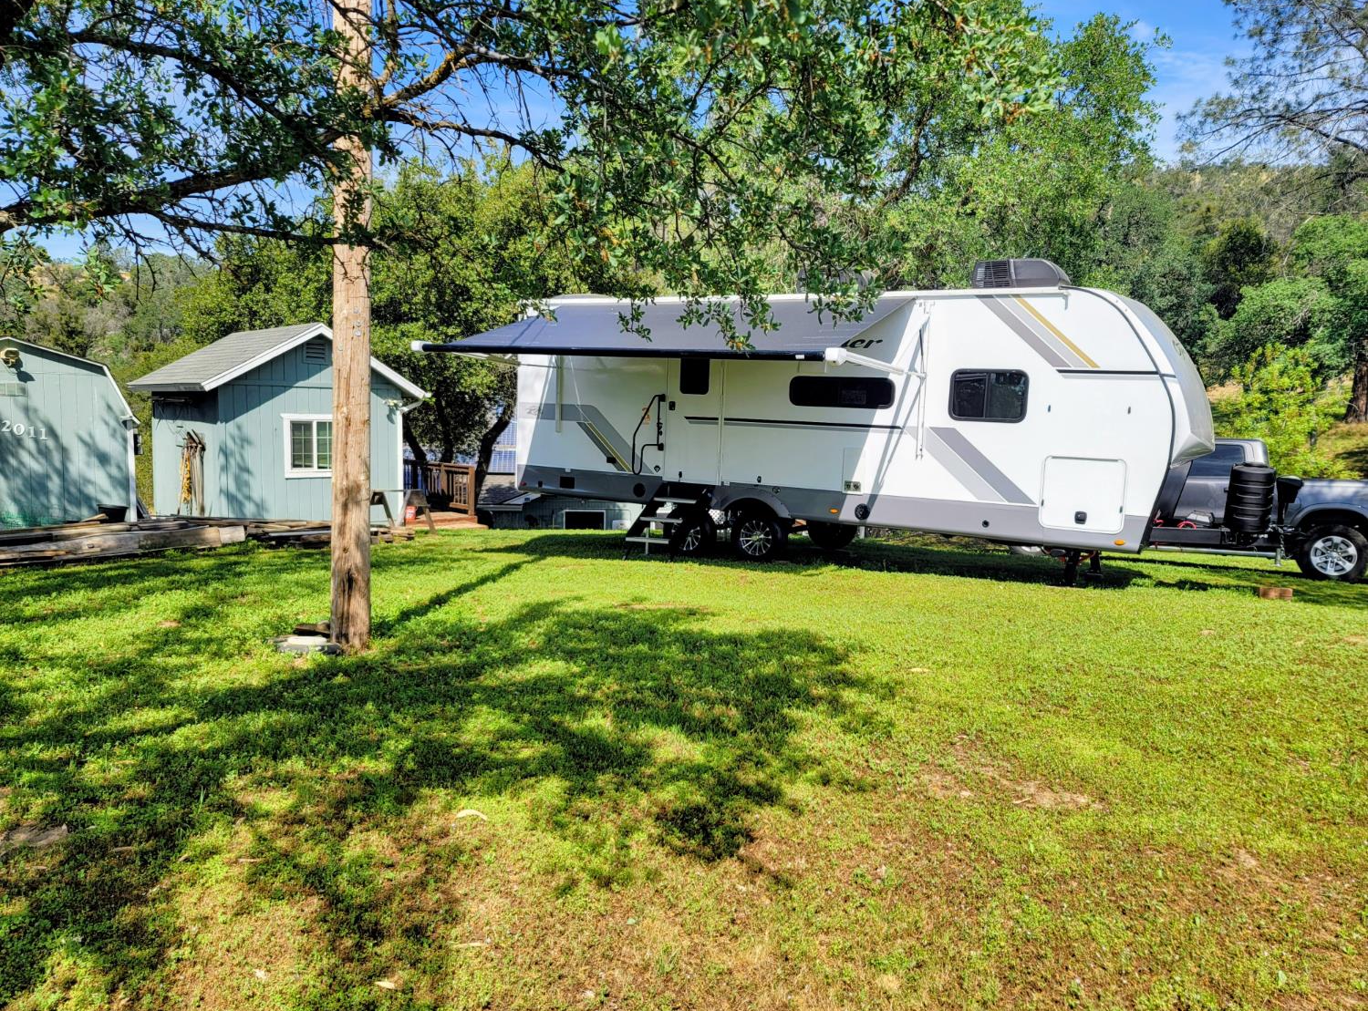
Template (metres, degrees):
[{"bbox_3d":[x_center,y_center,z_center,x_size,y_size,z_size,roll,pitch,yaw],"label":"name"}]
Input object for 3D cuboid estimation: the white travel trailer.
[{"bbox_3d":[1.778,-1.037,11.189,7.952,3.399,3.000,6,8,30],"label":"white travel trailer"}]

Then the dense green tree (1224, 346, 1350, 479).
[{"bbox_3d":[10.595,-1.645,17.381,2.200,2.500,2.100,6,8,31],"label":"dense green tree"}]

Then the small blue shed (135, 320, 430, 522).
[{"bbox_3d":[-7.423,-1.537,17.865,3.672,3.324,4.534,-4,9,-41],"label":"small blue shed"}]

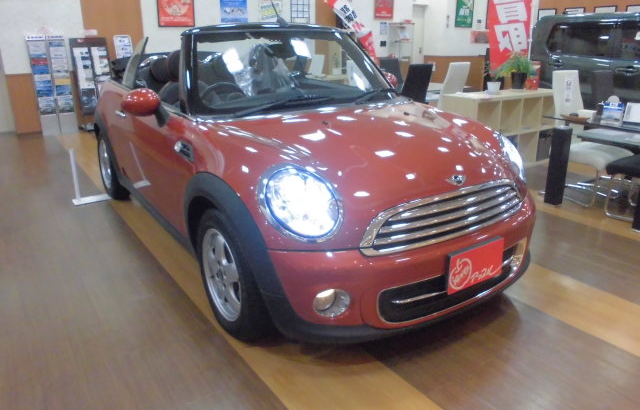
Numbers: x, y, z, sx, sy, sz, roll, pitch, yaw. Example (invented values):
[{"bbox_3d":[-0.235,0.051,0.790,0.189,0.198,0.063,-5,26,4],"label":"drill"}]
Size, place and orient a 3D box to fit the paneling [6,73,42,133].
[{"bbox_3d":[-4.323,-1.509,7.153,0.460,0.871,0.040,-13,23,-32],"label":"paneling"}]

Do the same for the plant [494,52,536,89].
[{"bbox_3d":[2.042,-1.405,5.020,0.410,0.385,0.390,-11,21,-27],"label":"plant"}]

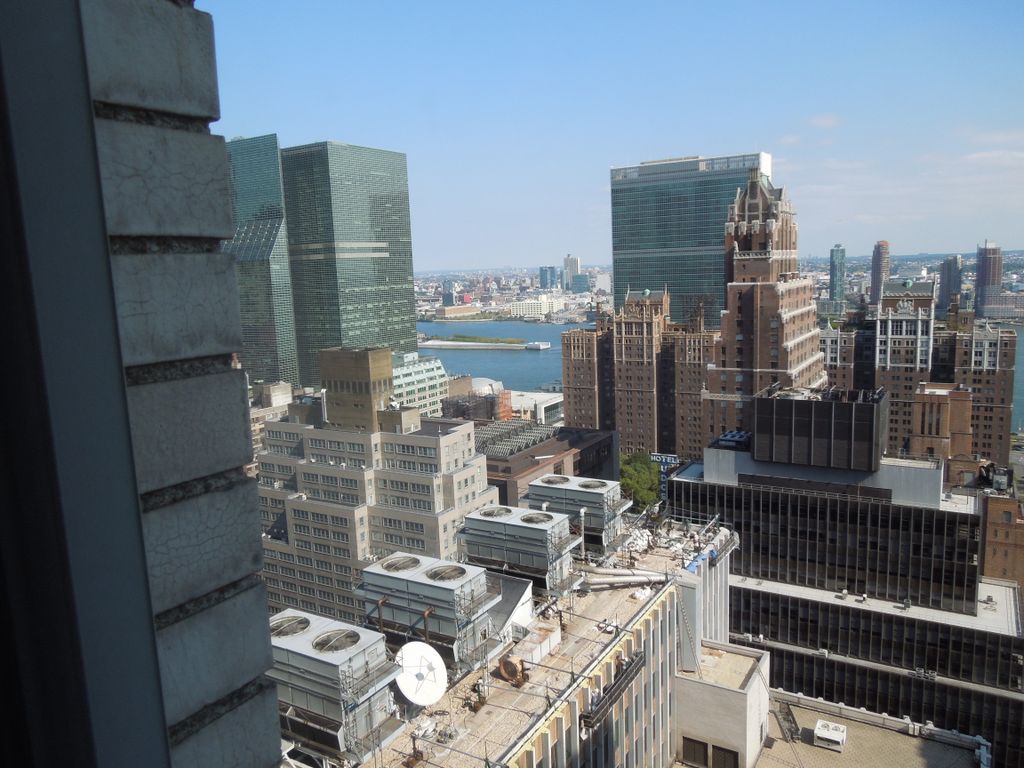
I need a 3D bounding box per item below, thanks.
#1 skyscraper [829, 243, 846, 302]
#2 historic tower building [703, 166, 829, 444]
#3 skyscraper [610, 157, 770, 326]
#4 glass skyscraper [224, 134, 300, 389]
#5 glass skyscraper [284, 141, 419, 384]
[{"bbox_3d":[556.150,-177.360,1262.300,20.500,117.500,28.000,0,9,15],"label":"skyscraper"},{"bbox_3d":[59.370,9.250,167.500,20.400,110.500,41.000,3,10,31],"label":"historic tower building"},{"bbox_3d":[104.760,-51.730,439.960,86.700,154.000,22.000,3,10,31],"label":"skyscraper"},{"bbox_3d":[-102.440,-23.900,316.380,36.700,154.000,28.400,3,10,31],"label":"glass skyscraper"},{"bbox_3d":[-74.360,-30.990,353.640,30.200,154.000,51.500,3,10,31],"label":"glass skyscraper"}]

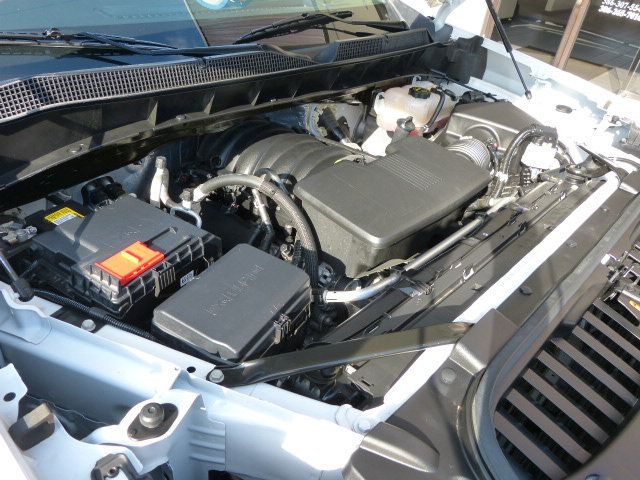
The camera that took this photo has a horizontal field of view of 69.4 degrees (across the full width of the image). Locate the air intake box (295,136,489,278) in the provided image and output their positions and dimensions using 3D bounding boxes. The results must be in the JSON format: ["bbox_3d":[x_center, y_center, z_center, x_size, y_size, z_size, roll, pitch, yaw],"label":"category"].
[{"bbox_3d":[0.168,-0.088,1.135,0.433,0.129,0.294,-26,46,-36],"label":"air intake box"}]

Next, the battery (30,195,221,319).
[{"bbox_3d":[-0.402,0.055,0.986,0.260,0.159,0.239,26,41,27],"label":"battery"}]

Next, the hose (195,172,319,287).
[{"bbox_3d":[-0.140,-0.008,0.961,0.315,0.137,0.137,28,42,29],"label":"hose"}]

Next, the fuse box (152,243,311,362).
[{"bbox_3d":[-0.152,0.129,0.858,0.180,0.080,0.239,23,40,24],"label":"fuse box"}]

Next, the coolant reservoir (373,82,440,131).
[{"bbox_3d":[0.296,-0.439,1.530,0.153,0.133,0.204,30,43,31],"label":"coolant reservoir"}]

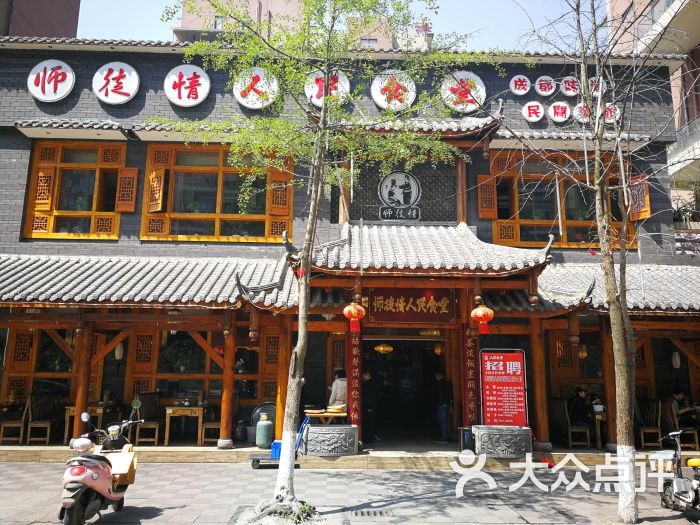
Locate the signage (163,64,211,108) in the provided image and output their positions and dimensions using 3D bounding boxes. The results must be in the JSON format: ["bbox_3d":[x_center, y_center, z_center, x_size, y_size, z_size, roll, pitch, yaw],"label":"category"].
[{"bbox_3d":[-4.004,-4.335,13.484,1.111,1.120,0.110,1,-11,-2],"label":"signage"}]

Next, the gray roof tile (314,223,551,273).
[{"bbox_3d":[1.358,-0.390,11.957,5.086,1.646,2.558,1,-11,-2],"label":"gray roof tile"}]

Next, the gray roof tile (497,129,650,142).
[{"bbox_3d":[5.523,-3.185,13.615,3.920,0.340,0.420,1,-11,-2],"label":"gray roof tile"}]

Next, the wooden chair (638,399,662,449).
[{"bbox_3d":[6.440,3.486,11.903,0.500,1.020,0.450,1,-11,-2],"label":"wooden chair"}]

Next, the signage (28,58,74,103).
[{"bbox_3d":[-7.312,-4.437,13.402,1.112,1.106,0.110,1,-11,-2],"label":"signage"}]

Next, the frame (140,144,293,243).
[{"bbox_3d":[-3.207,-1.722,13.356,3.629,2.486,0.160,1,-11,-2],"label":"frame"}]

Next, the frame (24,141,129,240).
[{"bbox_3d":[-6.557,-1.736,13.096,2.206,2.421,0.160,1,-11,-2],"label":"frame"}]

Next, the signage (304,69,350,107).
[{"bbox_3d":[-0.558,-4.290,13.582,1.133,1.133,0.120,1,-11,-2],"label":"signage"}]

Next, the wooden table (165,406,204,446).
[{"bbox_3d":[-3.303,3.340,11.320,0.752,0.733,1.200,1,-11,-2],"label":"wooden table"}]

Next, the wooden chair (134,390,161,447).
[{"bbox_3d":[-4.236,3.320,11.637,0.500,1.050,0.450,1,-11,-2],"label":"wooden chair"}]

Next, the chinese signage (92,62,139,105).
[{"bbox_3d":[-5.746,-4.383,13.440,1.112,1.114,0.110,1,-11,-2],"label":"chinese signage"}]

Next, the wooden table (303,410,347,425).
[{"bbox_3d":[-0.477,3.459,11.191,0.850,0.680,0.650,1,-11,-2],"label":"wooden table"}]

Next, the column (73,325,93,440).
[{"bbox_3d":[-5.227,2.322,10.668,0.230,2.214,0.230,1,-11,-2],"label":"column"}]

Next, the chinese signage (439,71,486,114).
[{"bbox_3d":[2.835,-4.253,13.702,1.167,1.167,0.120,1,-11,-2],"label":"chinese signage"}]

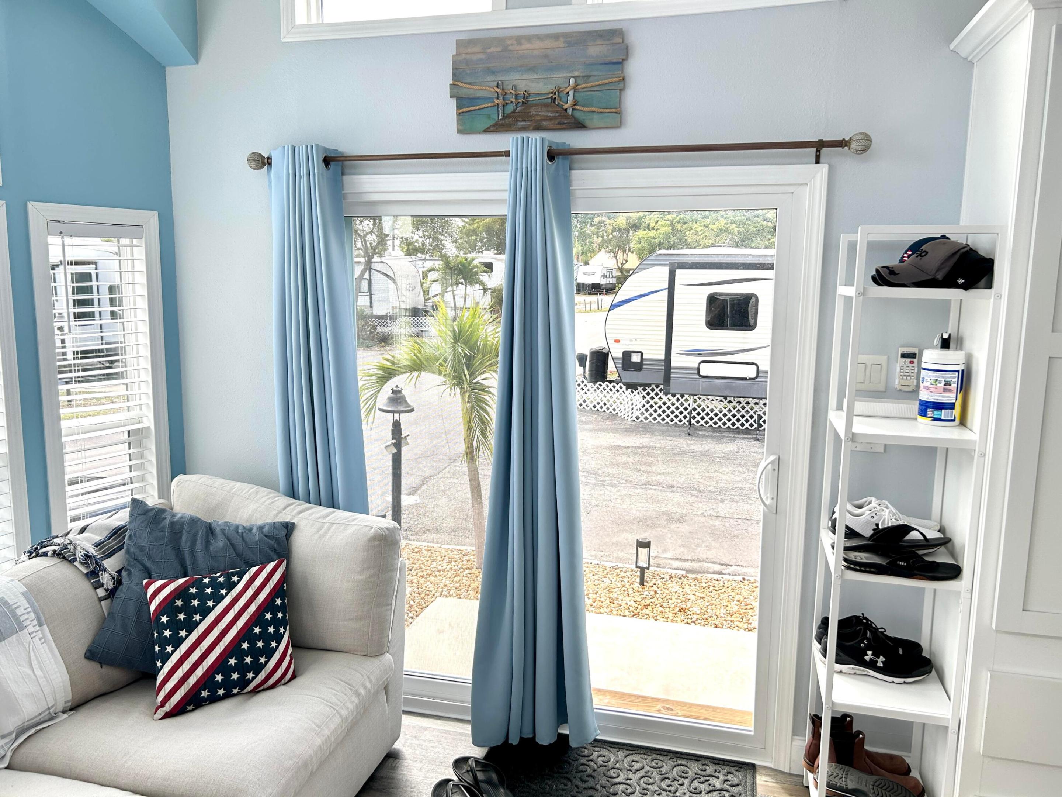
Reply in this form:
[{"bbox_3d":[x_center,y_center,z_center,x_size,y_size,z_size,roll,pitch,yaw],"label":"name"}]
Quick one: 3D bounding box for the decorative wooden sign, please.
[{"bbox_3d":[0.018,-1.073,2.719,0.630,0.315,0.035,3,8,15],"label":"decorative wooden sign"}]

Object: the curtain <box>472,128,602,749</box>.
[{"bbox_3d":[0.028,0.186,2.789,0.440,2.120,0.170,3,8,15],"label":"curtain"}]

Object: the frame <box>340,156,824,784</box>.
[{"bbox_3d":[0.012,0.234,2.957,1.920,2.080,0.110,3,8,15],"label":"frame"}]

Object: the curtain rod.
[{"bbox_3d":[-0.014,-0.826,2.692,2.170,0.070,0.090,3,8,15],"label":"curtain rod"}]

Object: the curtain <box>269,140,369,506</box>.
[{"bbox_3d":[-0.762,0.146,3.003,0.400,2.120,0.160,3,8,15],"label":"curtain"}]

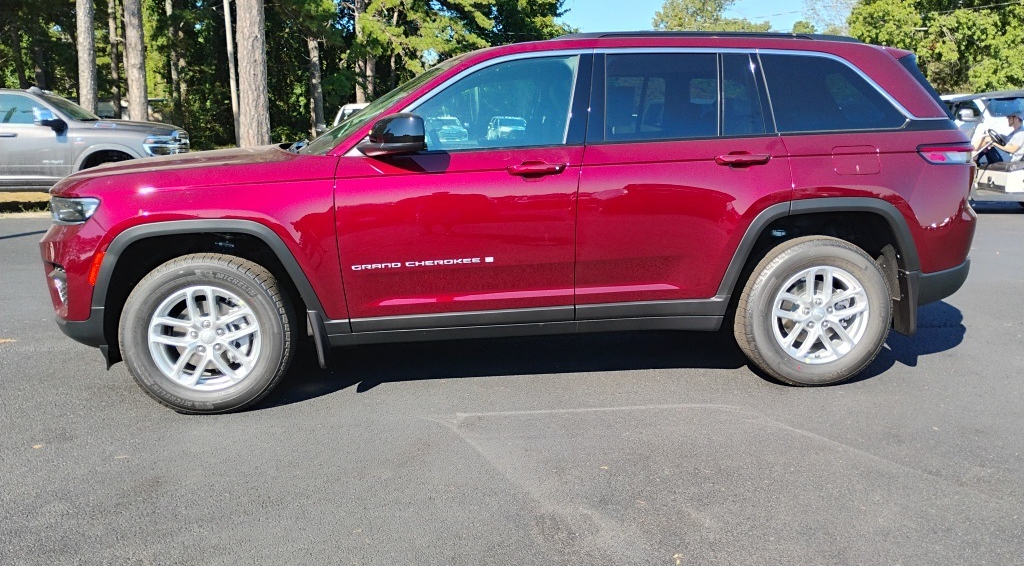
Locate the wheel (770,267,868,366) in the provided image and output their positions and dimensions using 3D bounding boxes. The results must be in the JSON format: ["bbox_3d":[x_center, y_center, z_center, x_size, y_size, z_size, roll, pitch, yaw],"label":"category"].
[{"bbox_3d":[1.521,0.138,4.211,0.490,0.490,0.200,-2,10,-4],"label":"wheel"}]

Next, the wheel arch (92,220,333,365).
[{"bbox_3d":[-1.391,0.048,3.878,1.050,0.680,0.170,-2,10,-4],"label":"wheel arch"}]

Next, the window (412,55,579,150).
[{"bbox_3d":[-0.074,-0.863,3.946,0.810,0.450,0.060,-2,-11,-4],"label":"window"}]

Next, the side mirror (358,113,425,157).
[{"bbox_3d":[-0.539,-0.671,3.758,0.270,0.205,0.250,-2,10,-4],"label":"side mirror"}]

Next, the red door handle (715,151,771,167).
[{"bbox_3d":[1.094,-0.588,3.931,0.272,0.070,0.060,-2,10,-4],"label":"red door handle"}]

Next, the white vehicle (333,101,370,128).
[{"bbox_3d":[-3.207,-3.208,19.553,2.000,1.950,5.600,-3,11,-10],"label":"white vehicle"}]

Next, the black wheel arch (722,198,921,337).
[{"bbox_3d":[1.507,-0.090,4.097,1.010,0.640,0.170,-2,10,-4],"label":"black wheel arch"}]

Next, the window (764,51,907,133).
[{"bbox_3d":[1.589,-0.941,4.072,0.670,0.410,0.060,-2,-11,-4],"label":"window"}]

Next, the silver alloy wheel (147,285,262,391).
[{"bbox_3d":[-1.433,0.243,3.981,0.490,0.490,0.200,-2,10,-4],"label":"silver alloy wheel"}]

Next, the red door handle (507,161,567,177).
[{"bbox_3d":[0.117,-0.530,3.859,0.275,0.070,0.060,-2,10,-4],"label":"red door handle"}]

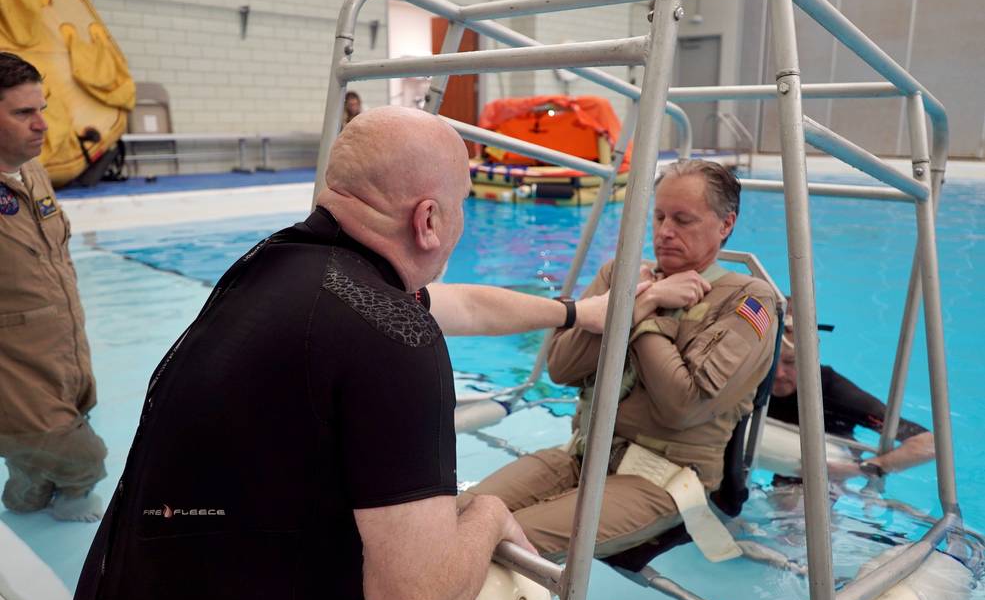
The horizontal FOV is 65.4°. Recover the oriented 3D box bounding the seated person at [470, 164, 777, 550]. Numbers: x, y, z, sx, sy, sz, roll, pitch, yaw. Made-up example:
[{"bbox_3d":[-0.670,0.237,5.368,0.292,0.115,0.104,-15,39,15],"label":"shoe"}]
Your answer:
[{"bbox_3d":[0.200,0.294,1.679,0.830,1.175,0.560,-10,16,-40],"label":"seated person"}]

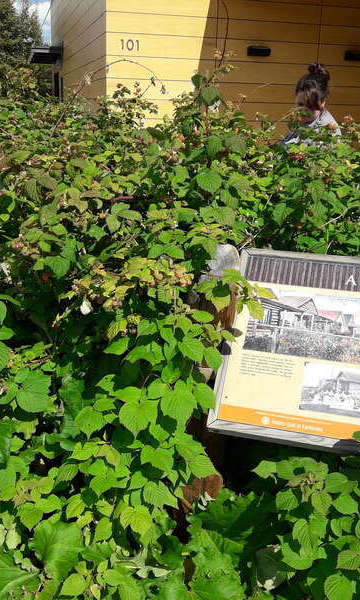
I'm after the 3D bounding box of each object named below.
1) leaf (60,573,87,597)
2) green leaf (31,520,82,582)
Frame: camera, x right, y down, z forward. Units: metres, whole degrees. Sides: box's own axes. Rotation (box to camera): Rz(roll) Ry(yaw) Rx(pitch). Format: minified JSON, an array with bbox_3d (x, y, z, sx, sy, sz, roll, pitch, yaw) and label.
[{"bbox_3d":[-0.324,0.866,1.970,0.082,0.020,0.080,-2,54,-10],"label":"leaf"},{"bbox_3d":[-0.383,0.786,2.030,0.158,0.050,0.185,-2,61,-11],"label":"green leaf"}]

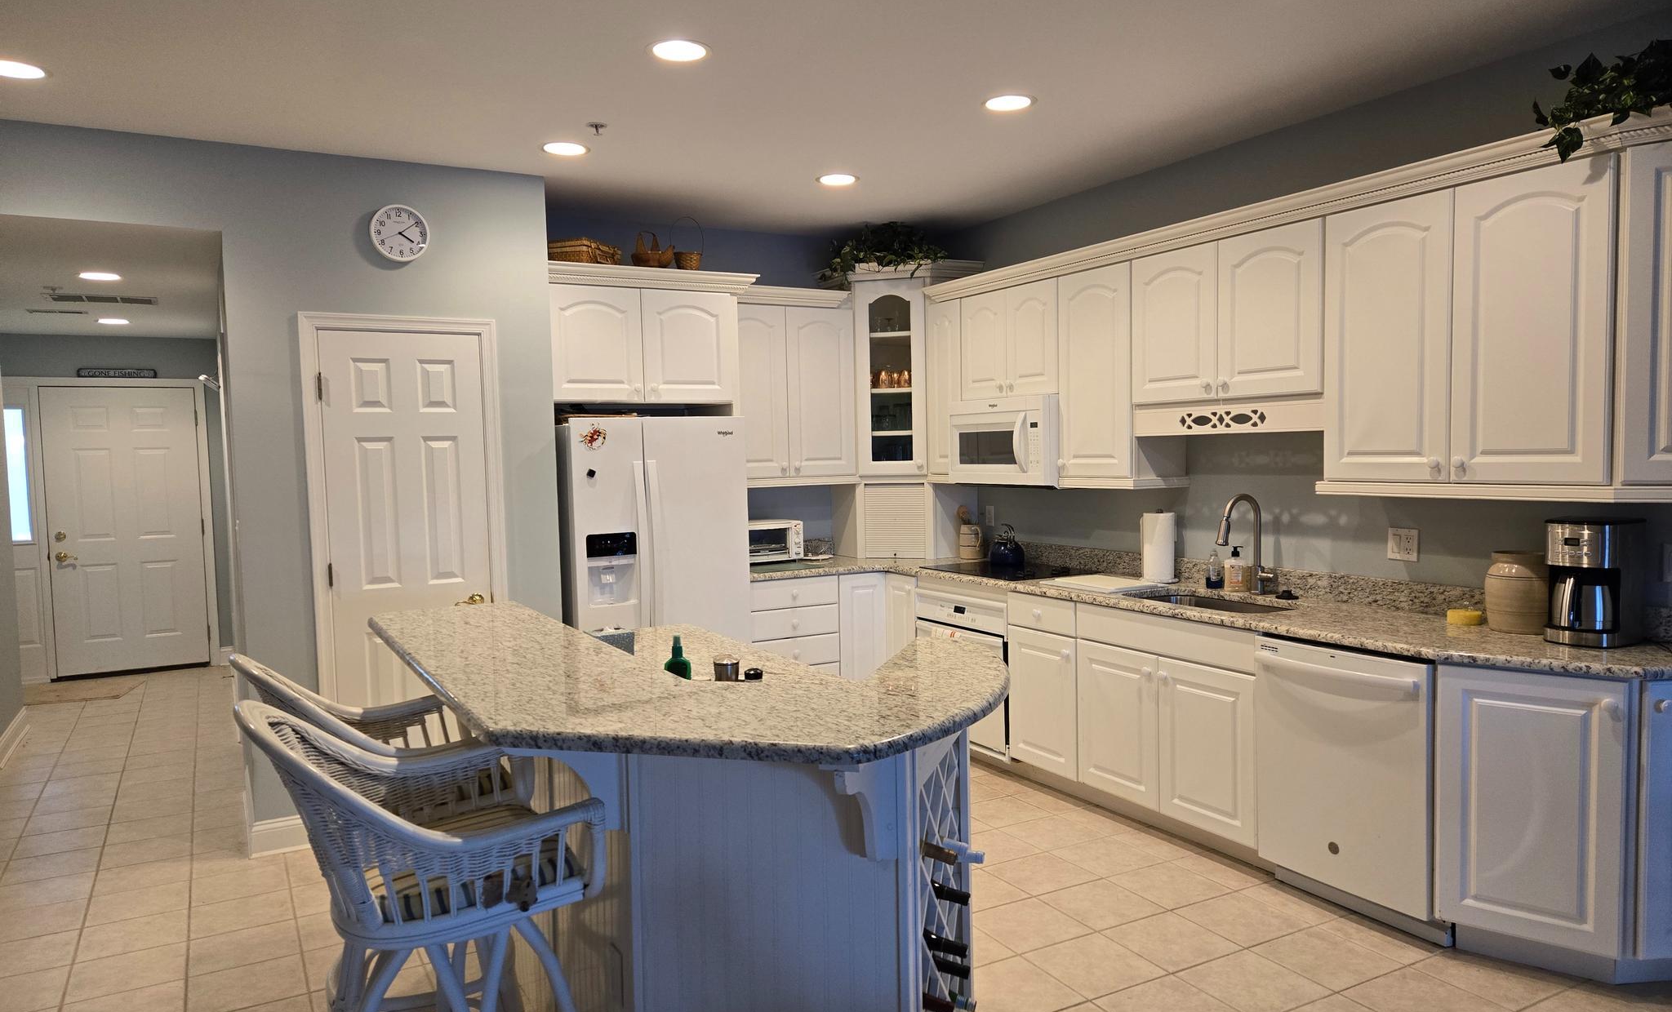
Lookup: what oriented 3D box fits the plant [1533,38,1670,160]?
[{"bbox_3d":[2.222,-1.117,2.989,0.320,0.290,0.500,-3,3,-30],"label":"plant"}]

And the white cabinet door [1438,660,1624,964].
[{"bbox_3d":[1.932,0.838,3.095,0.445,0.755,0.025,1,4,38],"label":"white cabinet door"}]

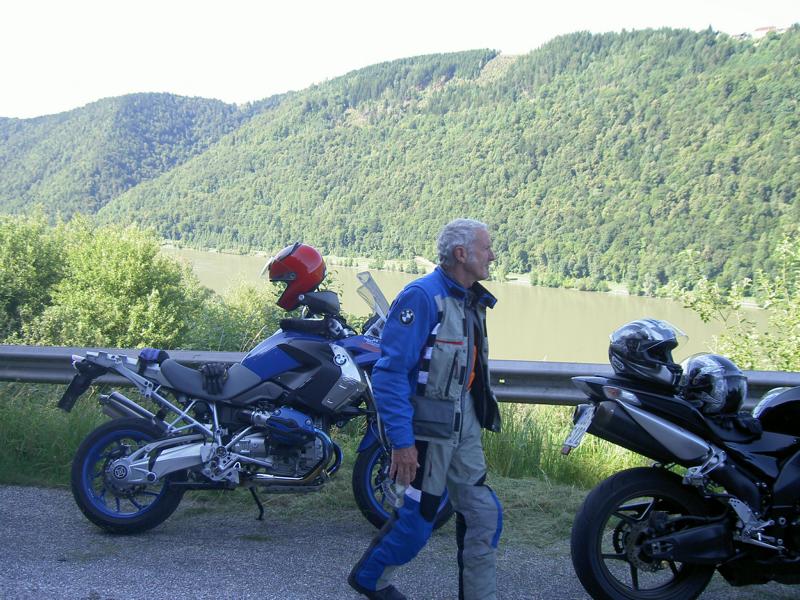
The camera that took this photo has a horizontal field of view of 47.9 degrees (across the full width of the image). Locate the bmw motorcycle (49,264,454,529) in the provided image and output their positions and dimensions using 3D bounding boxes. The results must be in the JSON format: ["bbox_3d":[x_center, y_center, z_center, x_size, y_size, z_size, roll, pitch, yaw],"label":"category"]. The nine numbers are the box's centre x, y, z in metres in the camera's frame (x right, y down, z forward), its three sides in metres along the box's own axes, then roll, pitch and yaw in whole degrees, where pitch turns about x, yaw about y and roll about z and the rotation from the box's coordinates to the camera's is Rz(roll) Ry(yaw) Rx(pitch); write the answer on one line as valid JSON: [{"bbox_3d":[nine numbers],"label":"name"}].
[{"bbox_3d":[-0.752,0.562,4.939,2.190,1.460,0.900,1,-6,-1],"label":"bmw motorcycle"}]

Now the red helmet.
[{"bbox_3d":[-0.550,-0.124,4.700,0.325,0.310,0.260,-19,4,1],"label":"red helmet"}]

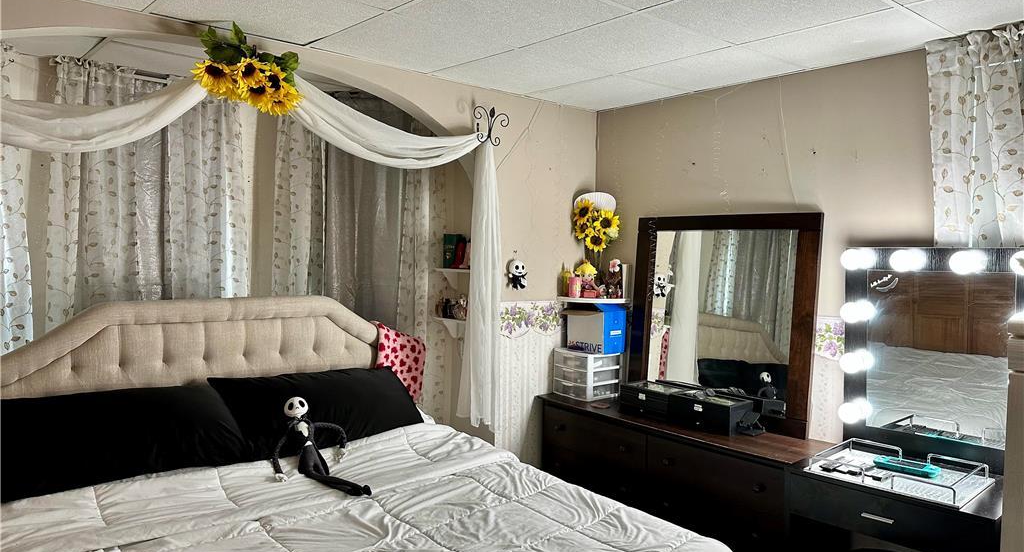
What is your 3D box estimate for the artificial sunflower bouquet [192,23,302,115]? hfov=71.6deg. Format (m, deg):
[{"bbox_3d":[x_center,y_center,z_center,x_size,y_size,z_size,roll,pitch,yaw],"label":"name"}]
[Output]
[{"bbox_3d":[-0.999,-0.769,2.724,0.365,0.295,0.170,-1,3,-41],"label":"artificial sunflower bouquet"}]

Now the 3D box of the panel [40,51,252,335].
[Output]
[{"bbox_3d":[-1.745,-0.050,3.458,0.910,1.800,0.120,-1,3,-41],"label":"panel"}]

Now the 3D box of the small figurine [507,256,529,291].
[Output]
[{"bbox_3d":[0.038,-0.008,3.741,0.100,0.172,0.065,-1,3,-41],"label":"small figurine"}]

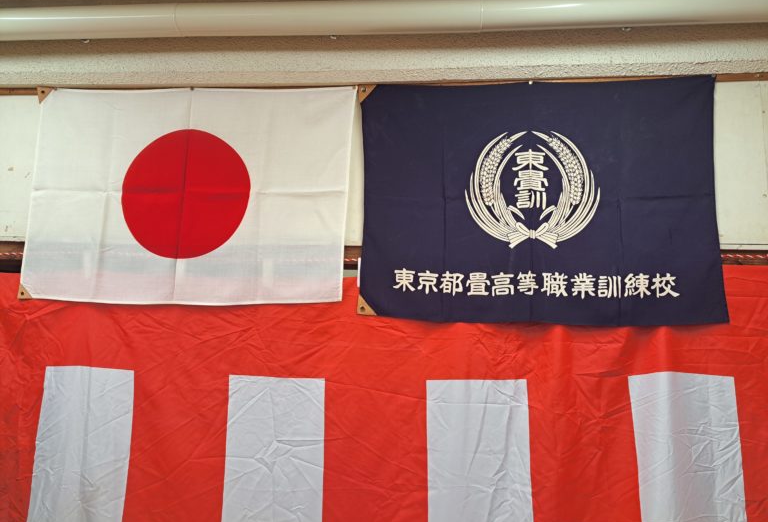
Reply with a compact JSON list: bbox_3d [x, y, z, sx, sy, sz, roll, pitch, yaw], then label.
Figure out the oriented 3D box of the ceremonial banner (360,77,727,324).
[{"bbox_3d":[0.465,-0.195,1.612,1.085,0.750,0.030,0,-8,4],"label":"ceremonial banner"}]

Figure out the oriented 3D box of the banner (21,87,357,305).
[{"bbox_3d":[-0.629,-0.226,1.692,1.060,0.710,0.030,0,-8,4],"label":"banner"}]

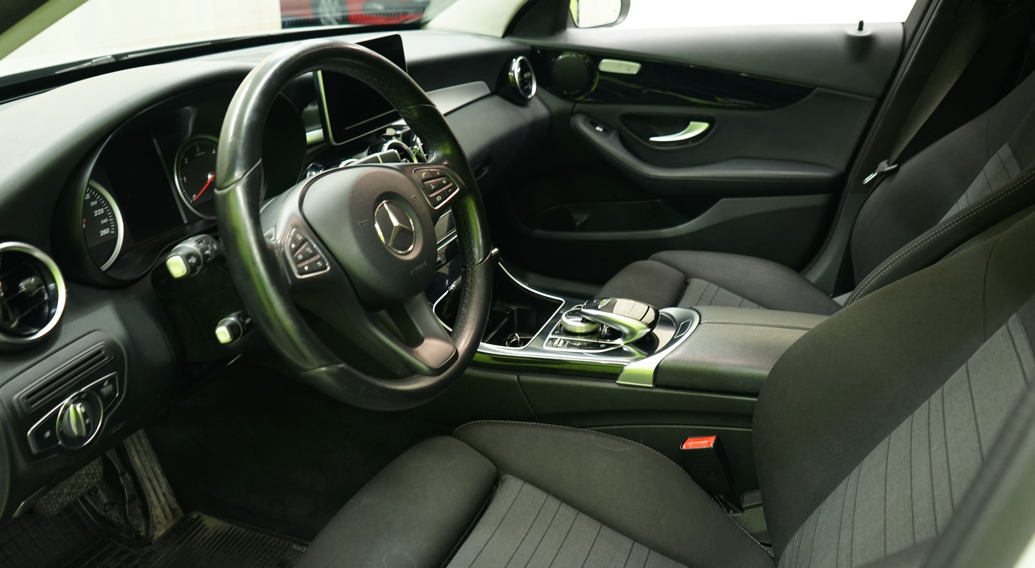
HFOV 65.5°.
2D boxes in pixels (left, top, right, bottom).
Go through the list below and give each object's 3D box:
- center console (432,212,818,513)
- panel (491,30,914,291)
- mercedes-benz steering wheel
[{"bbox_3d":[0.159,0.110,1.201,0.720,0.340,0.260,9,27,23],"label":"center console"},{"bbox_3d":[0.320,-0.255,1.800,0.880,0.640,0.140,9,27,23],"label":"panel"},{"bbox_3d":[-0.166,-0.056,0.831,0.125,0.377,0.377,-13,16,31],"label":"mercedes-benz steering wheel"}]

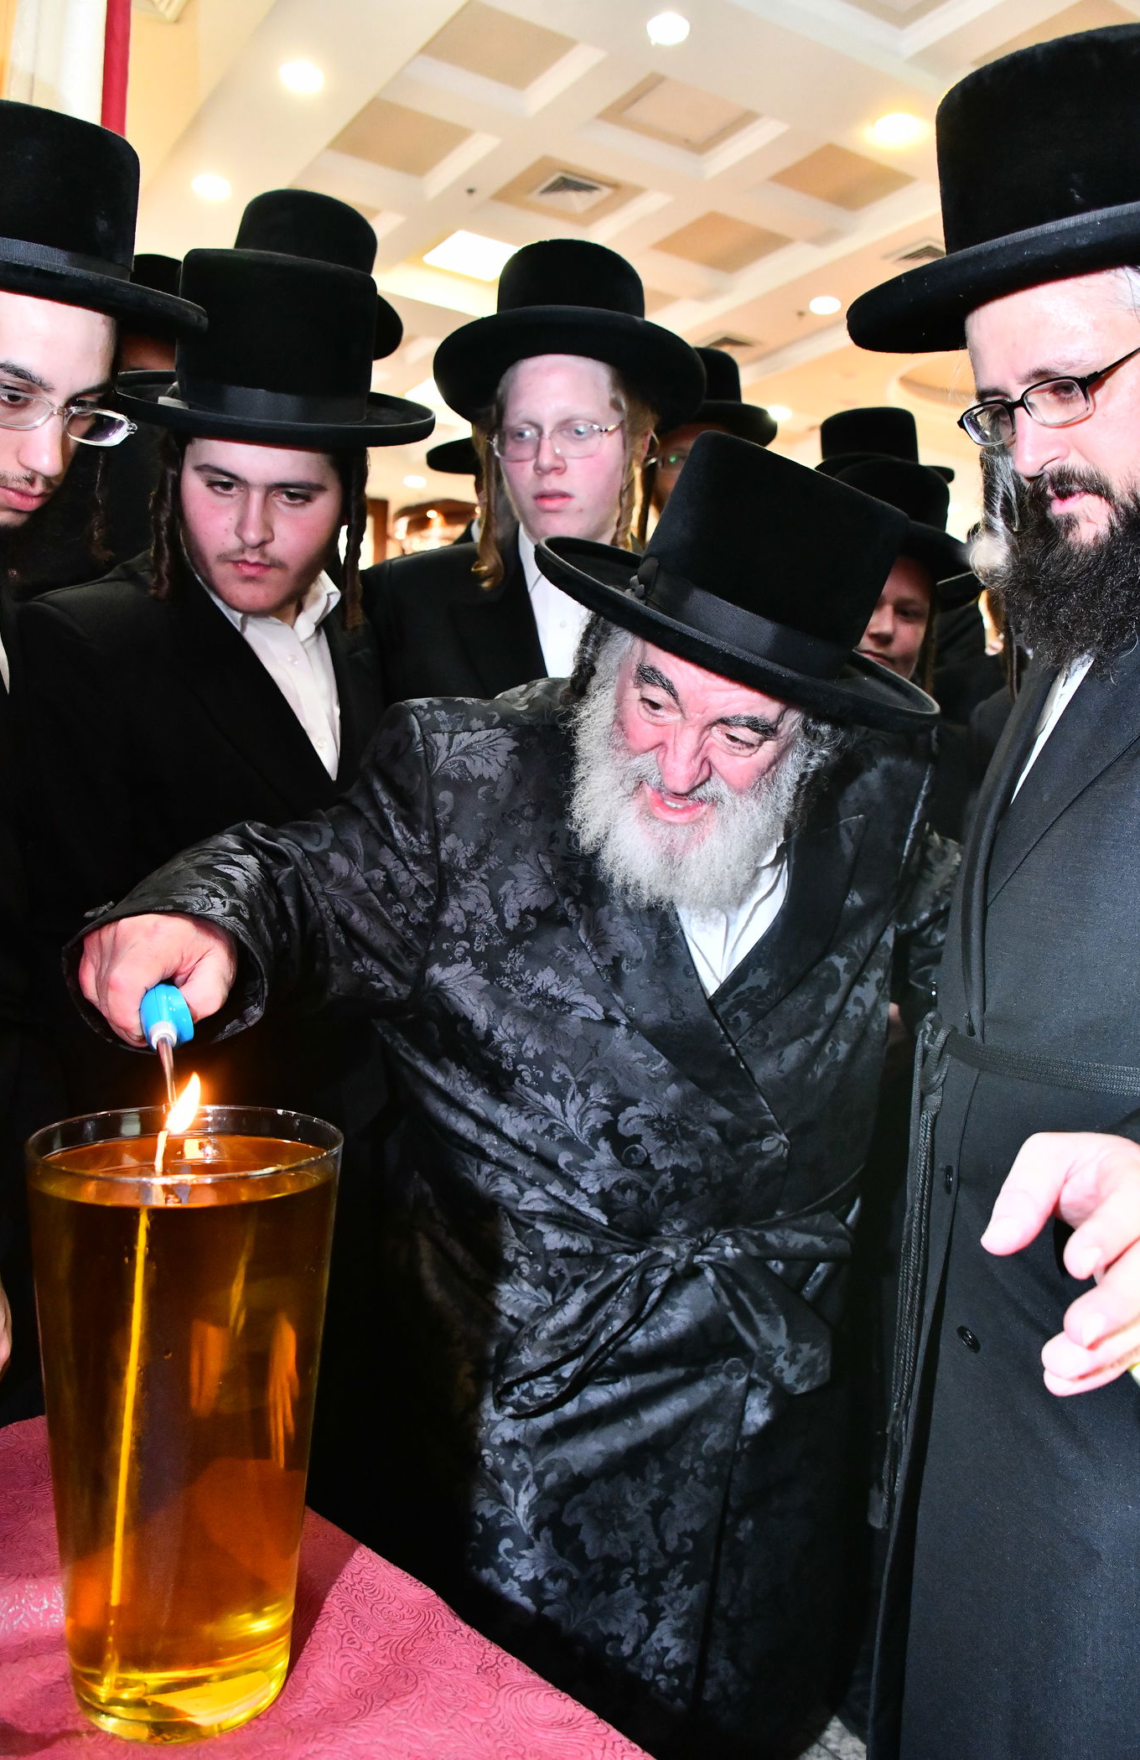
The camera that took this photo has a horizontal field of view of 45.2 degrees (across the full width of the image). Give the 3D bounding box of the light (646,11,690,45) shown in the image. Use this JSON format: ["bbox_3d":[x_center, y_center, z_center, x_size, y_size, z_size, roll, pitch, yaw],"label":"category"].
[{"bbox_3d":[0.344,-3.000,4.817,0.170,0.060,0.170,2,2,0],"label":"light"}]

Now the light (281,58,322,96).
[{"bbox_3d":[-1.022,-3.063,5.217,0.170,0.060,0.170,2,2,0],"label":"light"}]

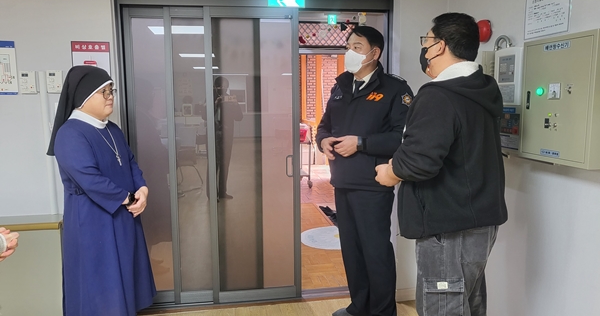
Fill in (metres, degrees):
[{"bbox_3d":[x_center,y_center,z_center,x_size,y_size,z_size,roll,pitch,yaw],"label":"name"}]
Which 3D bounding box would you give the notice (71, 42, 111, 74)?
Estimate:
[{"bbox_3d":[-1.243,-0.543,2.700,0.215,0.295,0.008,-2,8,-9],"label":"notice"}]

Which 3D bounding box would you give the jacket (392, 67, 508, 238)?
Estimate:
[{"bbox_3d":[0.694,-0.035,2.078,0.460,0.700,0.560,7,10,43],"label":"jacket"}]

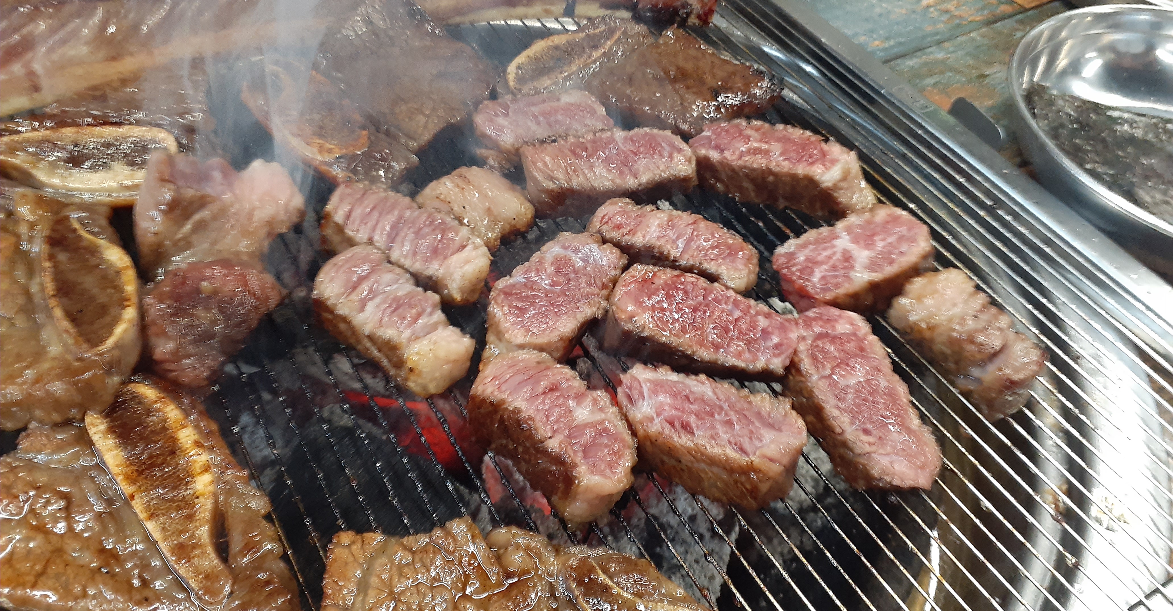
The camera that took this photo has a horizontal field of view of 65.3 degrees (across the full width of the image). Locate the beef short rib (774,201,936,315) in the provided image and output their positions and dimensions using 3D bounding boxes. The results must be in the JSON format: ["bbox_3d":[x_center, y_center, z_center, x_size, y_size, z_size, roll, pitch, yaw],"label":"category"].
[{"bbox_3d":[0.078,-0.012,0.270,0.052,0.015,0.024,-22,54,-25],"label":"beef short rib"}]

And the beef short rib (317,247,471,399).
[{"bbox_3d":[-0.053,0.004,0.251,0.041,0.019,0.021,29,53,18],"label":"beef short rib"}]

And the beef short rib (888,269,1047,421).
[{"bbox_3d":[0.109,0.011,0.264,0.022,0.018,0.040,-22,55,-23],"label":"beef short rib"}]

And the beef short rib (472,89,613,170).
[{"bbox_3d":[-0.014,-0.054,0.295,0.041,0.017,0.025,-15,52,-20],"label":"beef short rib"}]

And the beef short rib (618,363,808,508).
[{"bbox_3d":[0.031,0.033,0.234,0.045,0.022,0.021,16,50,8],"label":"beef short rib"}]

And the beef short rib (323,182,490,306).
[{"bbox_3d":[-0.054,-0.018,0.272,0.049,0.017,0.020,26,52,16],"label":"beef short rib"}]

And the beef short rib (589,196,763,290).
[{"bbox_3d":[0.027,-0.018,0.283,0.050,0.013,0.020,21,50,12],"label":"beef short rib"}]

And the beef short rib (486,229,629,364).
[{"bbox_3d":[-0.008,-0.002,0.249,0.024,0.015,0.044,28,50,17],"label":"beef short rib"}]

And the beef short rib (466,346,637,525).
[{"bbox_3d":[-0.007,0.030,0.215,0.040,0.023,0.019,36,53,23],"label":"beef short rib"}]

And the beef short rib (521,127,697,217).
[{"bbox_3d":[0.007,-0.044,0.302,0.053,0.015,0.025,-5,50,-10],"label":"beef short rib"}]

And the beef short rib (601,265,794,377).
[{"bbox_3d":[0.032,0.006,0.261,0.052,0.015,0.024,15,49,7],"label":"beef short rib"}]

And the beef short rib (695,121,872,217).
[{"bbox_3d":[0.063,-0.046,0.299,0.058,0.015,0.023,14,47,5],"label":"beef short rib"}]

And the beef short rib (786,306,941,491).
[{"bbox_3d":[0.070,0.024,0.238,0.025,0.013,0.054,-6,49,-13],"label":"beef short rib"}]

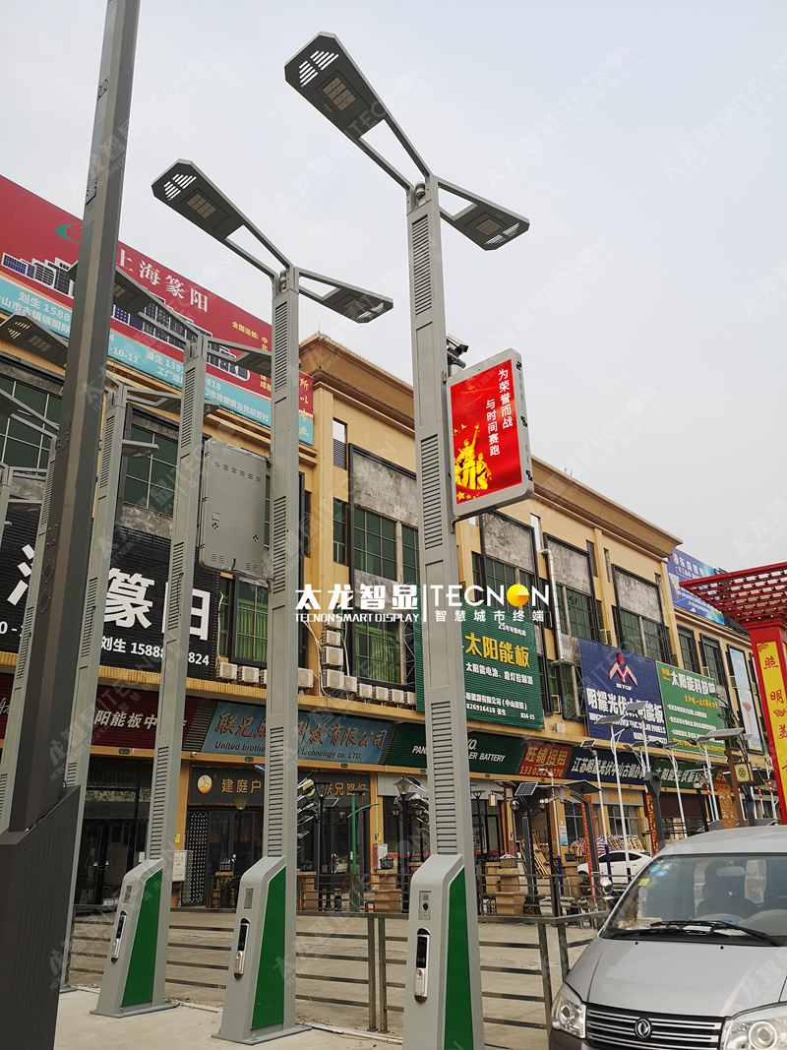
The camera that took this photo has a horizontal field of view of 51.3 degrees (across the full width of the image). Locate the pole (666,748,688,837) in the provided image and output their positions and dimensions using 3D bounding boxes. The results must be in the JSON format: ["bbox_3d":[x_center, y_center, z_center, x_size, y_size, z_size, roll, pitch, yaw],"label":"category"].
[{"bbox_3d":[11.943,12.040,33.897,0.200,5.256,0.200,-20,-28,38],"label":"pole"}]

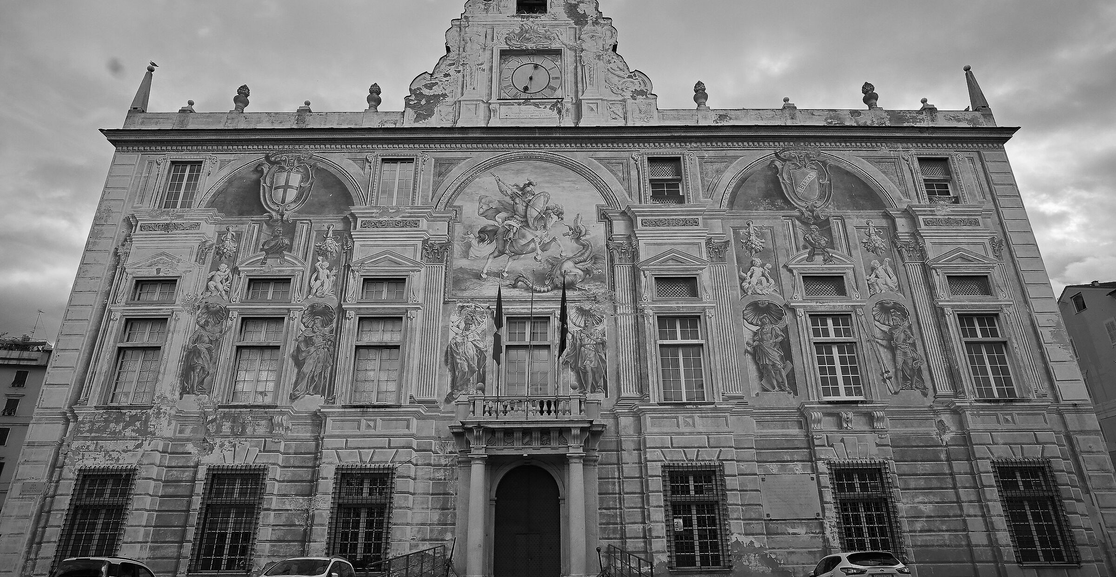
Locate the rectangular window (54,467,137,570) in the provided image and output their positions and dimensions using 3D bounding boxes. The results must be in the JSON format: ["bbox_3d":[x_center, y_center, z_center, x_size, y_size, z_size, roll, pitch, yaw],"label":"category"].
[{"bbox_3d":[-16.995,8.510,21.688,2.238,3.602,0.300,0,-21,-1],"label":"rectangular window"}]

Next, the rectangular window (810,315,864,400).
[{"bbox_3d":[10.935,2.687,23.166,1.587,3.375,0.250,0,-21,0],"label":"rectangular window"}]

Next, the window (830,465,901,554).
[{"bbox_3d":[9.708,7.099,18.602,1.971,3.109,0.300,0,-21,0],"label":"window"}]

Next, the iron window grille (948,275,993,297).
[{"bbox_3d":[16.895,-0.059,24.260,1.651,0.901,0.150,0,-21,0],"label":"iron window grille"}]

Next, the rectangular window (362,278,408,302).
[{"bbox_3d":[-7.063,0.102,24.058,1.771,1.007,0.250,0,-21,0],"label":"rectangular window"}]

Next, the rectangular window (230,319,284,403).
[{"bbox_3d":[-11.689,2.804,22.988,1.590,3.420,0.250,0,-21,0],"label":"rectangular window"}]

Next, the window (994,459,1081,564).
[{"bbox_3d":[15.032,7.066,18.639,1.959,3.091,0.300,0,-21,0],"label":"window"}]

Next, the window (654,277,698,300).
[{"bbox_3d":[4.849,-0.005,24.169,1.749,0.936,0.200,0,-21,0],"label":"window"}]

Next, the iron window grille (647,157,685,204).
[{"bbox_3d":[4.254,-4.228,23.132,1.317,2.112,0.300,0,-21,0],"label":"iron window grille"}]

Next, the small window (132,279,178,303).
[{"bbox_3d":[-14.602,0.120,21.415,1.502,0.896,0.250,0,-21,0],"label":"small window"}]

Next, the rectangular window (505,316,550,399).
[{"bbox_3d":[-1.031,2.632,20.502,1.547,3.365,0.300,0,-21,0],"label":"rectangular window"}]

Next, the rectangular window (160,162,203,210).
[{"bbox_3d":[-16.395,-4.486,25.774,1.346,2.385,0.250,0,-21,0],"label":"rectangular window"}]

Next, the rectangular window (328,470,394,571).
[{"bbox_3d":[-7.256,8.409,21.683,2.255,3.582,0.250,0,-21,-1],"label":"rectangular window"}]

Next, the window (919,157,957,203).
[{"bbox_3d":[17.642,-5.017,27.253,1.438,2.457,0.250,0,-21,-1],"label":"window"}]

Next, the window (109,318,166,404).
[{"bbox_3d":[-14.500,2.521,20.484,1.493,3.054,0.250,0,-21,0],"label":"window"}]

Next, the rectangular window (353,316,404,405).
[{"bbox_3d":[-7.307,2.897,24.029,1.843,3.608,0.250,0,-21,-1],"label":"rectangular window"}]

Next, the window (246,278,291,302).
[{"bbox_3d":[-12.314,0.087,25.084,1.820,1.058,0.200,0,-21,-1],"label":"window"}]

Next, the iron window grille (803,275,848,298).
[{"bbox_3d":[9.751,-0.038,21.585,1.505,0.838,0.250,0,-21,0],"label":"iron window grille"}]

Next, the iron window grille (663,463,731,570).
[{"bbox_3d":[4.324,7.164,18.553,1.907,3.058,0.300,0,-21,0],"label":"iron window grille"}]

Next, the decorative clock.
[{"bbox_3d":[-1.355,-10.631,29.301,3.143,2.868,0.300,0,-21,-1],"label":"decorative clock"}]

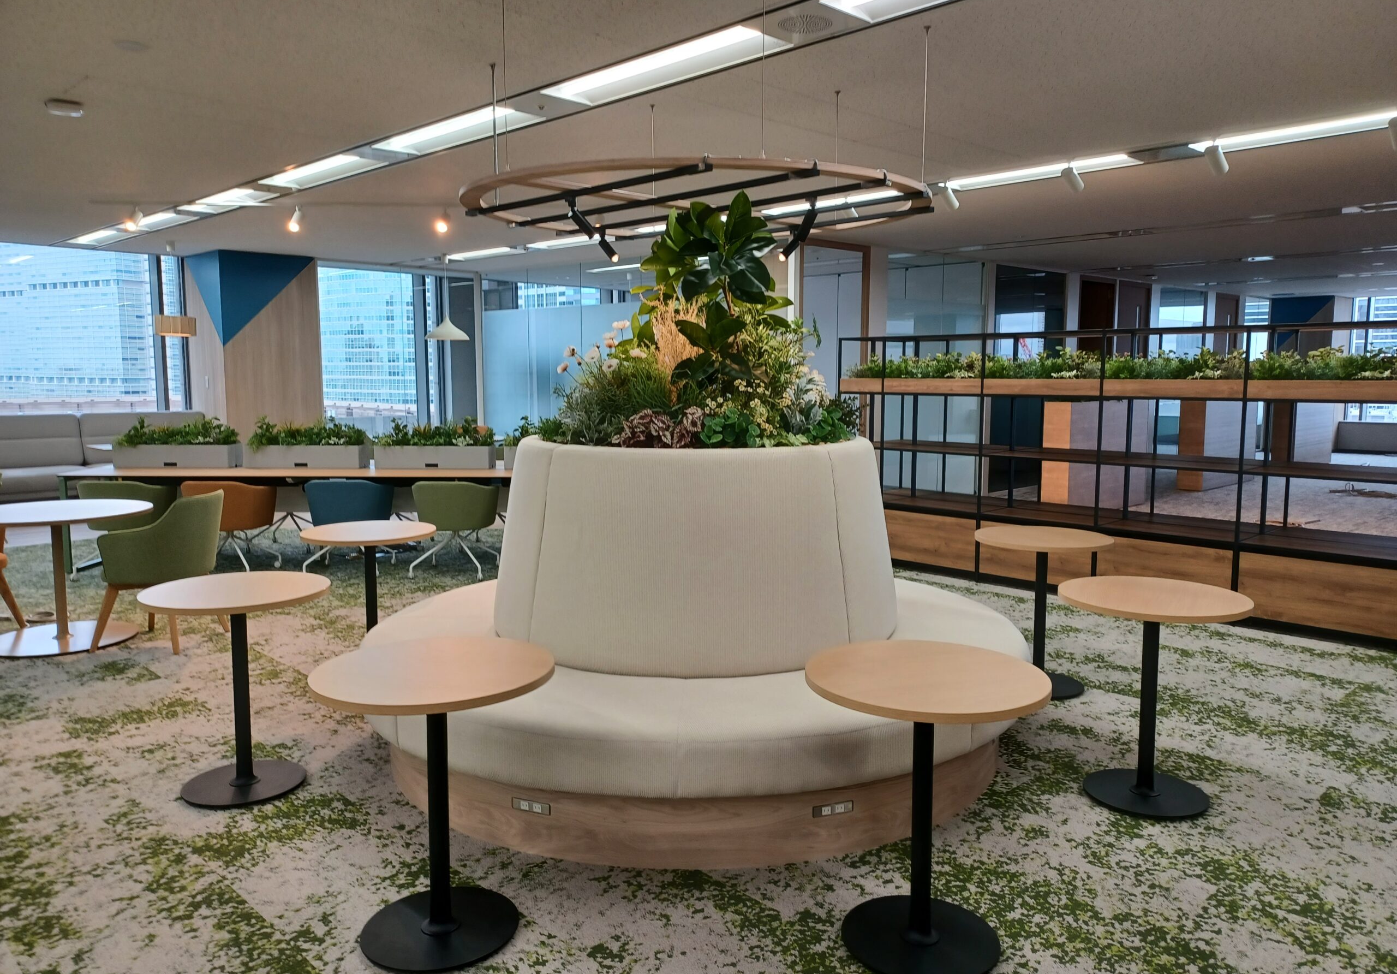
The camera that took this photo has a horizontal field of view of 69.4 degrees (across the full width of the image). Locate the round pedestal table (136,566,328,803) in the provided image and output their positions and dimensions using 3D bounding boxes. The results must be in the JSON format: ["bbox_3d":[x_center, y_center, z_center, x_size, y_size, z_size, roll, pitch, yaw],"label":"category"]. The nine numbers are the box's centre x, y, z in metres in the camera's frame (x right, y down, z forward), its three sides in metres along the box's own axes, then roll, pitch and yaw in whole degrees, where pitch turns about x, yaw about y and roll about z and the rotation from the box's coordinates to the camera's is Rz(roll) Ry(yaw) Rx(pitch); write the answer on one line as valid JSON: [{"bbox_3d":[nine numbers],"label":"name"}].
[{"bbox_3d":[-1.600,0.703,3.534,0.602,0.708,0.602,0,6,0],"label":"round pedestal table"}]

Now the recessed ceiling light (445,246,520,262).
[{"bbox_3d":[-2.267,-2.485,10.711,1.220,0.070,0.300,6,9,44],"label":"recessed ceiling light"}]

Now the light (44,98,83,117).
[{"bbox_3d":[-2.978,-1.773,4.737,0.165,0.045,0.165,6,9,44],"label":"light"}]

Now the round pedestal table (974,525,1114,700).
[{"bbox_3d":[1.585,0.578,4.671,0.602,0.708,0.602,0,6,0],"label":"round pedestal table"}]

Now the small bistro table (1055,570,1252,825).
[{"bbox_3d":[1.554,0.720,3.480,0.606,0.710,0.606,0,6,0],"label":"small bistro table"}]

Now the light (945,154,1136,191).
[{"bbox_3d":[2.125,-1.984,6.336,0.300,0.070,1.250,-6,9,-43],"label":"light"}]

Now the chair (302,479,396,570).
[{"bbox_3d":[-2.531,0.268,7.368,0.600,0.710,0.570,0,6,0],"label":"chair"}]

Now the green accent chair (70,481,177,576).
[{"bbox_3d":[-4.071,0.269,7.328,0.600,0.710,0.570,0,6,0],"label":"green accent chair"}]

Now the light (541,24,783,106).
[{"bbox_3d":[-0.173,-1.750,4.199,1.220,0.070,0.300,6,9,44],"label":"light"}]

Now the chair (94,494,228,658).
[{"bbox_3d":[-2.881,0.438,5.425,0.600,0.810,0.580,1,7,5],"label":"chair"}]

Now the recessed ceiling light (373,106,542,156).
[{"bbox_3d":[-1.276,-1.871,5.278,0.300,0.070,1.250,-6,9,-44],"label":"recessed ceiling light"}]

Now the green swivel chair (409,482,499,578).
[{"bbox_3d":[-1.755,0.272,7.357,0.600,0.710,0.570,1,6,6],"label":"green swivel chair"}]

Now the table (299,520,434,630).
[{"bbox_3d":[-1.562,0.558,4.826,0.602,0.708,0.602,0,6,0],"label":"table"}]

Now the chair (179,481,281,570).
[{"bbox_3d":[-3.400,0.272,7.347,0.600,0.710,0.570,1,6,4],"label":"chair"}]

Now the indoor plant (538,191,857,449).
[{"bbox_3d":[-0.003,-0.659,3.981,1.260,1.010,1.150,0,6,0],"label":"indoor plant"}]

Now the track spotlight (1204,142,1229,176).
[{"bbox_3d":[2.829,-1.782,5.503,0.080,0.100,0.180,8,-28,51],"label":"track spotlight"}]

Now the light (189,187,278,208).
[{"bbox_3d":[-3.481,-2.117,7.431,1.220,0.070,0.300,6,9,44],"label":"light"}]

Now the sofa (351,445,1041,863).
[{"bbox_3d":[-0.011,0.398,4.115,2.600,1.200,2.600,0,6,0],"label":"sofa"}]

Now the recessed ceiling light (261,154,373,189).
[{"bbox_3d":[-2.383,-1.994,6.348,1.220,0.070,0.300,6,9,44],"label":"recessed ceiling light"}]

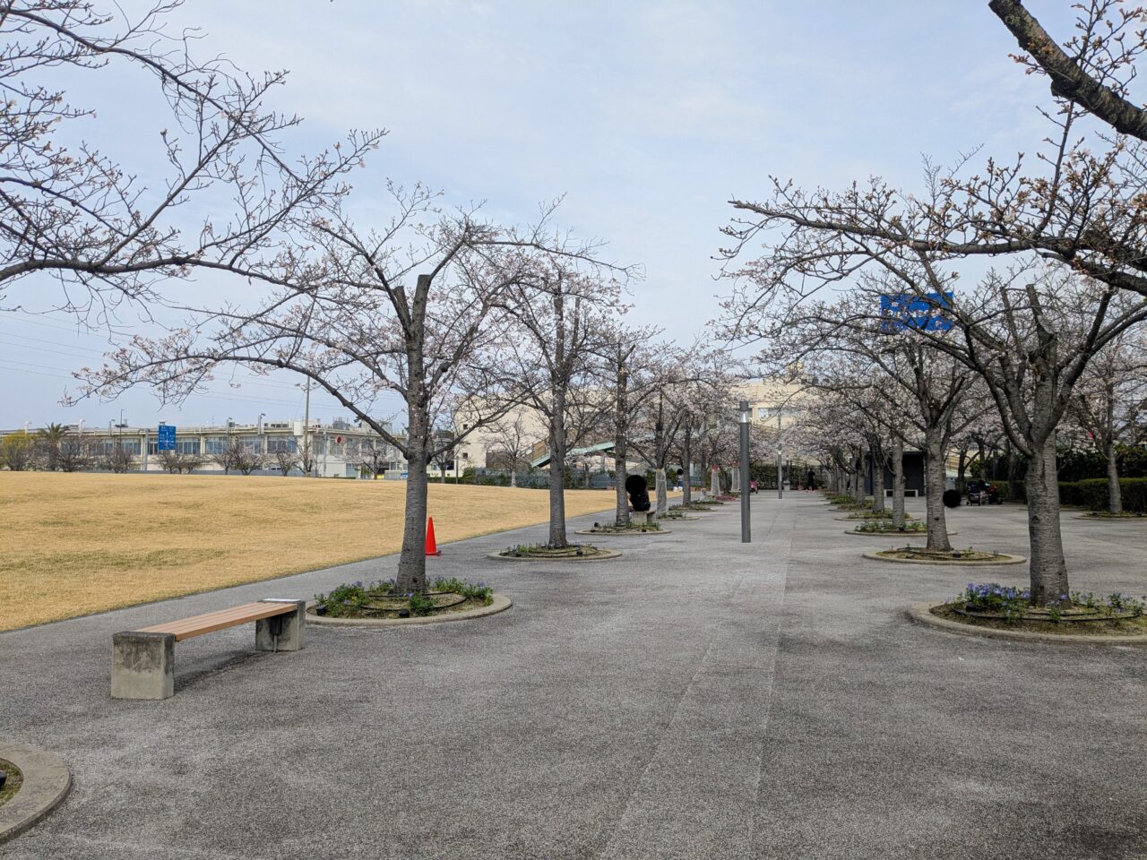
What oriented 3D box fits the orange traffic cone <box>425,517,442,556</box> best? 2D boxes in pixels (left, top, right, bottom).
[{"bbox_3d":[-2.656,1.979,16.661,0.380,0.720,0.380,-2,-3,14],"label":"orange traffic cone"}]

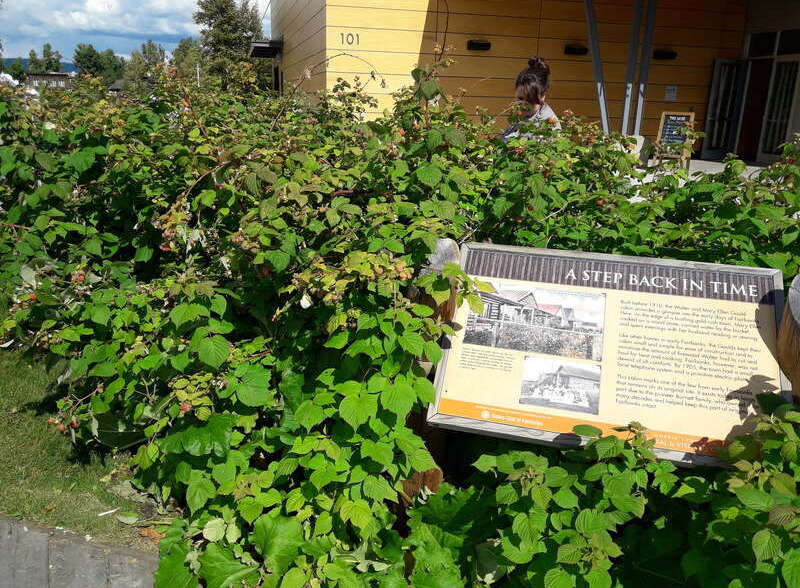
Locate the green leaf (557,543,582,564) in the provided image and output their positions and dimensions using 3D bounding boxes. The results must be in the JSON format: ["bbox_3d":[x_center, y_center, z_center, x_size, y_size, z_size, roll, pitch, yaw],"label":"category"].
[{"bbox_3d":[0.372,0.569,1.420,0.062,0.015,0.046,-21,37,-22],"label":"green leaf"}]

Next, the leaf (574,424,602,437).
[{"bbox_3d":[0.487,0.354,1.680,0.076,0.015,0.055,6,35,17],"label":"leaf"}]

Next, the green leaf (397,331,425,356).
[{"bbox_3d":[0.031,0.145,1.900,0.085,0.018,0.066,37,67,19],"label":"green leaf"}]

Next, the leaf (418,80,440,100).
[{"bbox_3d":[0.121,-0.833,2.650,0.090,0.090,0.030,2,-14,2],"label":"leaf"}]

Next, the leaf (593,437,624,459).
[{"bbox_3d":[0.532,0.391,1.650,0.071,0.020,0.063,7,57,19],"label":"leaf"}]

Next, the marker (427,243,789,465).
[{"bbox_3d":[0.602,0.156,1.893,0.950,0.050,0.610,5,60,15],"label":"marker"}]

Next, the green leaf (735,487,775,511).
[{"bbox_3d":[0.778,0.449,1.420,0.058,0.018,0.092,-29,36,-31],"label":"green leaf"}]

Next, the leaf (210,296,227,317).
[{"bbox_3d":[-0.652,0.045,2.330,0.058,0.086,0.030,-3,-18,-16],"label":"leaf"}]

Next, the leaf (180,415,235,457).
[{"bbox_3d":[-0.654,0.481,2.200,0.170,0.040,0.150,-1,44,-15],"label":"leaf"}]

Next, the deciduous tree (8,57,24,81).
[{"bbox_3d":[-44.528,-24.802,75.798,2.400,5.680,2.400,-7,19,-28],"label":"deciduous tree"}]

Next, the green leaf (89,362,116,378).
[{"bbox_3d":[-1.172,0.299,2.550,0.108,0.022,0.078,-6,50,-25],"label":"green leaf"}]

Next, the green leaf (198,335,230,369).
[{"bbox_3d":[-0.616,0.191,2.150,0.100,0.020,0.115,-1,60,-15],"label":"green leaf"}]

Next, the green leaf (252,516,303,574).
[{"bbox_3d":[-0.383,0.786,2.030,0.158,0.050,0.185,-2,61,-11],"label":"green leaf"}]

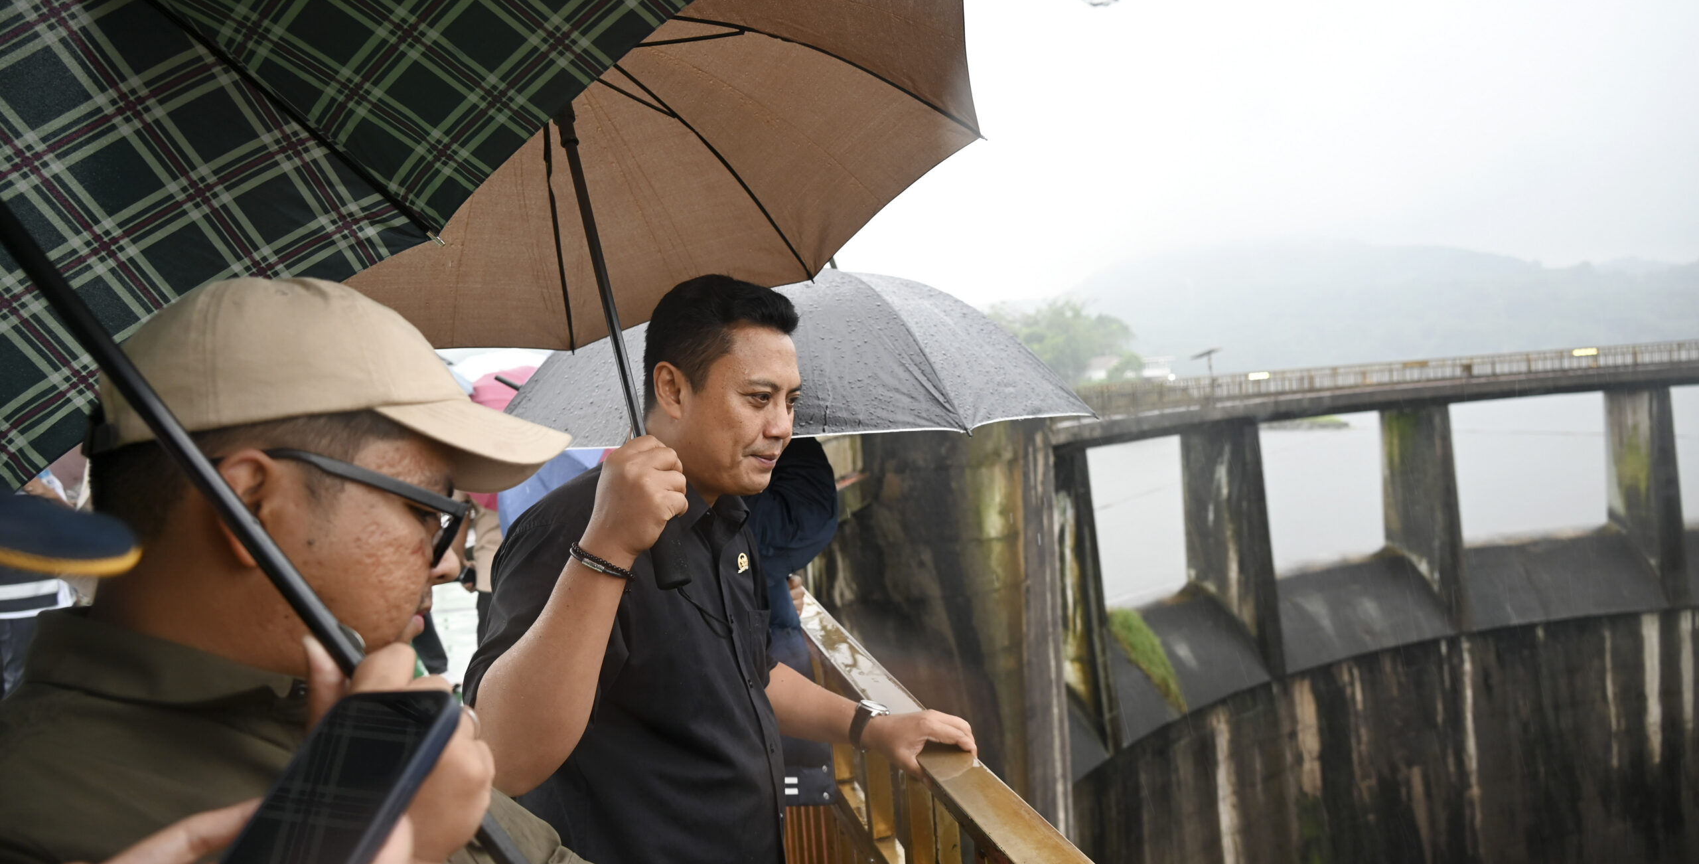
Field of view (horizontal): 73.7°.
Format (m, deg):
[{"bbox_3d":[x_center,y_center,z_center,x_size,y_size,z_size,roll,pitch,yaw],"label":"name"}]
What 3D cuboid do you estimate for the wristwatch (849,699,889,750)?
[{"bbox_3d":[0.024,0.355,1.370,0.042,0.056,0.062,12,-4,38],"label":"wristwatch"}]

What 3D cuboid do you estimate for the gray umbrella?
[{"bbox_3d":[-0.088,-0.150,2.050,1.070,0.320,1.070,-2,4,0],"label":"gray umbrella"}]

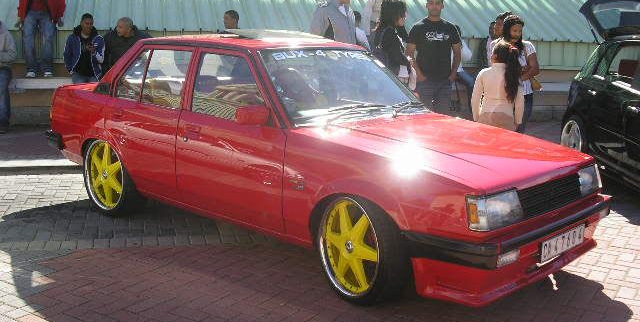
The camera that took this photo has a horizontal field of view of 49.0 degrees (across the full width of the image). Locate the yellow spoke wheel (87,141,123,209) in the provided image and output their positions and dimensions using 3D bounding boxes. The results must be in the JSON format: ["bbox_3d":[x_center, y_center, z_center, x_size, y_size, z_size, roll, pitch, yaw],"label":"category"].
[{"bbox_3d":[-1.568,0.099,5.343,0.524,0.524,0.170,11,14,41],"label":"yellow spoke wheel"}]

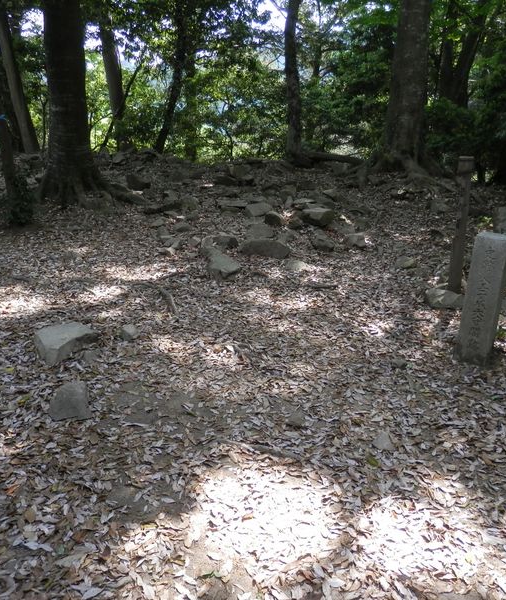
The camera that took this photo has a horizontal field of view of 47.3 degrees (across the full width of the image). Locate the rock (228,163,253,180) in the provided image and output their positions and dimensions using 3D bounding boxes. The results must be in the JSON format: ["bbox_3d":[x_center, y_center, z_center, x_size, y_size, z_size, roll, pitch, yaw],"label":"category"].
[{"bbox_3d":[-0.242,-2.491,11.200,0.490,0.300,0.380,0,18,-1],"label":"rock"}]

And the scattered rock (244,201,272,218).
[{"bbox_3d":[0.072,-1.190,7.573,0.367,0.167,0.349,0,17,1],"label":"scattered rock"}]

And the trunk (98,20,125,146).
[{"bbox_3d":[-3.323,-5.045,13.683,0.340,2.830,0.340,-5,13,0],"label":"trunk"}]

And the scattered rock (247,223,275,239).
[{"bbox_3d":[0.108,-0.884,7.350,0.360,0.160,0.330,0,13,0],"label":"scattered rock"}]

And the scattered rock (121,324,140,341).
[{"bbox_3d":[-0.896,0.235,4.209,0.136,0.090,0.109,-4,17,-12],"label":"scattered rock"}]

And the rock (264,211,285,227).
[{"bbox_3d":[0.313,-1.200,8.500,0.310,0.190,0.270,2,14,0],"label":"rock"}]

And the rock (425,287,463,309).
[{"bbox_3d":[1.639,-0.030,4.914,0.332,0.139,0.249,6,18,18],"label":"rock"}]

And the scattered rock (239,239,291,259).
[{"bbox_3d":[0.152,-0.645,7.200,0.620,0.200,0.380,2,14,0],"label":"scattered rock"}]

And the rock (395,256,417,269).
[{"bbox_3d":[1.527,-0.374,5.768,0.203,0.095,0.163,5,18,15],"label":"rock"}]

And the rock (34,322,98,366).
[{"bbox_3d":[-1.240,0.289,3.800,0.380,0.180,0.330,-5,14,-20],"label":"rock"}]

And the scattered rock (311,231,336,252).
[{"bbox_3d":[0.771,-0.650,6.278,0.248,0.199,0.261,2,17,7],"label":"scattered rock"}]

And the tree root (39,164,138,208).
[{"bbox_3d":[-2.690,-1.864,9.450,1.400,0.620,1.200,0,13,0],"label":"tree root"}]

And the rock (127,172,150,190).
[{"bbox_3d":[-2.081,-2.153,10.500,0.460,0.290,0.360,-3,18,-11],"label":"rock"}]

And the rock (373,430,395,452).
[{"bbox_3d":[0.621,0.669,2.730,0.100,0.055,0.100,4,18,14],"label":"rock"}]

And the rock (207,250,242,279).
[{"bbox_3d":[-0.277,-0.352,5.615,0.330,0.176,0.413,-1,17,-3],"label":"rock"}]

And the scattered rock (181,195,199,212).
[{"bbox_3d":[-0.974,-1.503,9.000,0.290,0.200,0.270,0,13,0],"label":"scattered rock"}]

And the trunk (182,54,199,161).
[{"bbox_3d":[-1.570,-4.810,14.515,0.300,2.540,0.300,1,13,0],"label":"trunk"}]

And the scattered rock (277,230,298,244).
[{"bbox_3d":[0.409,-0.741,6.850,0.235,0.125,0.200,1,18,3],"label":"scattered rock"}]

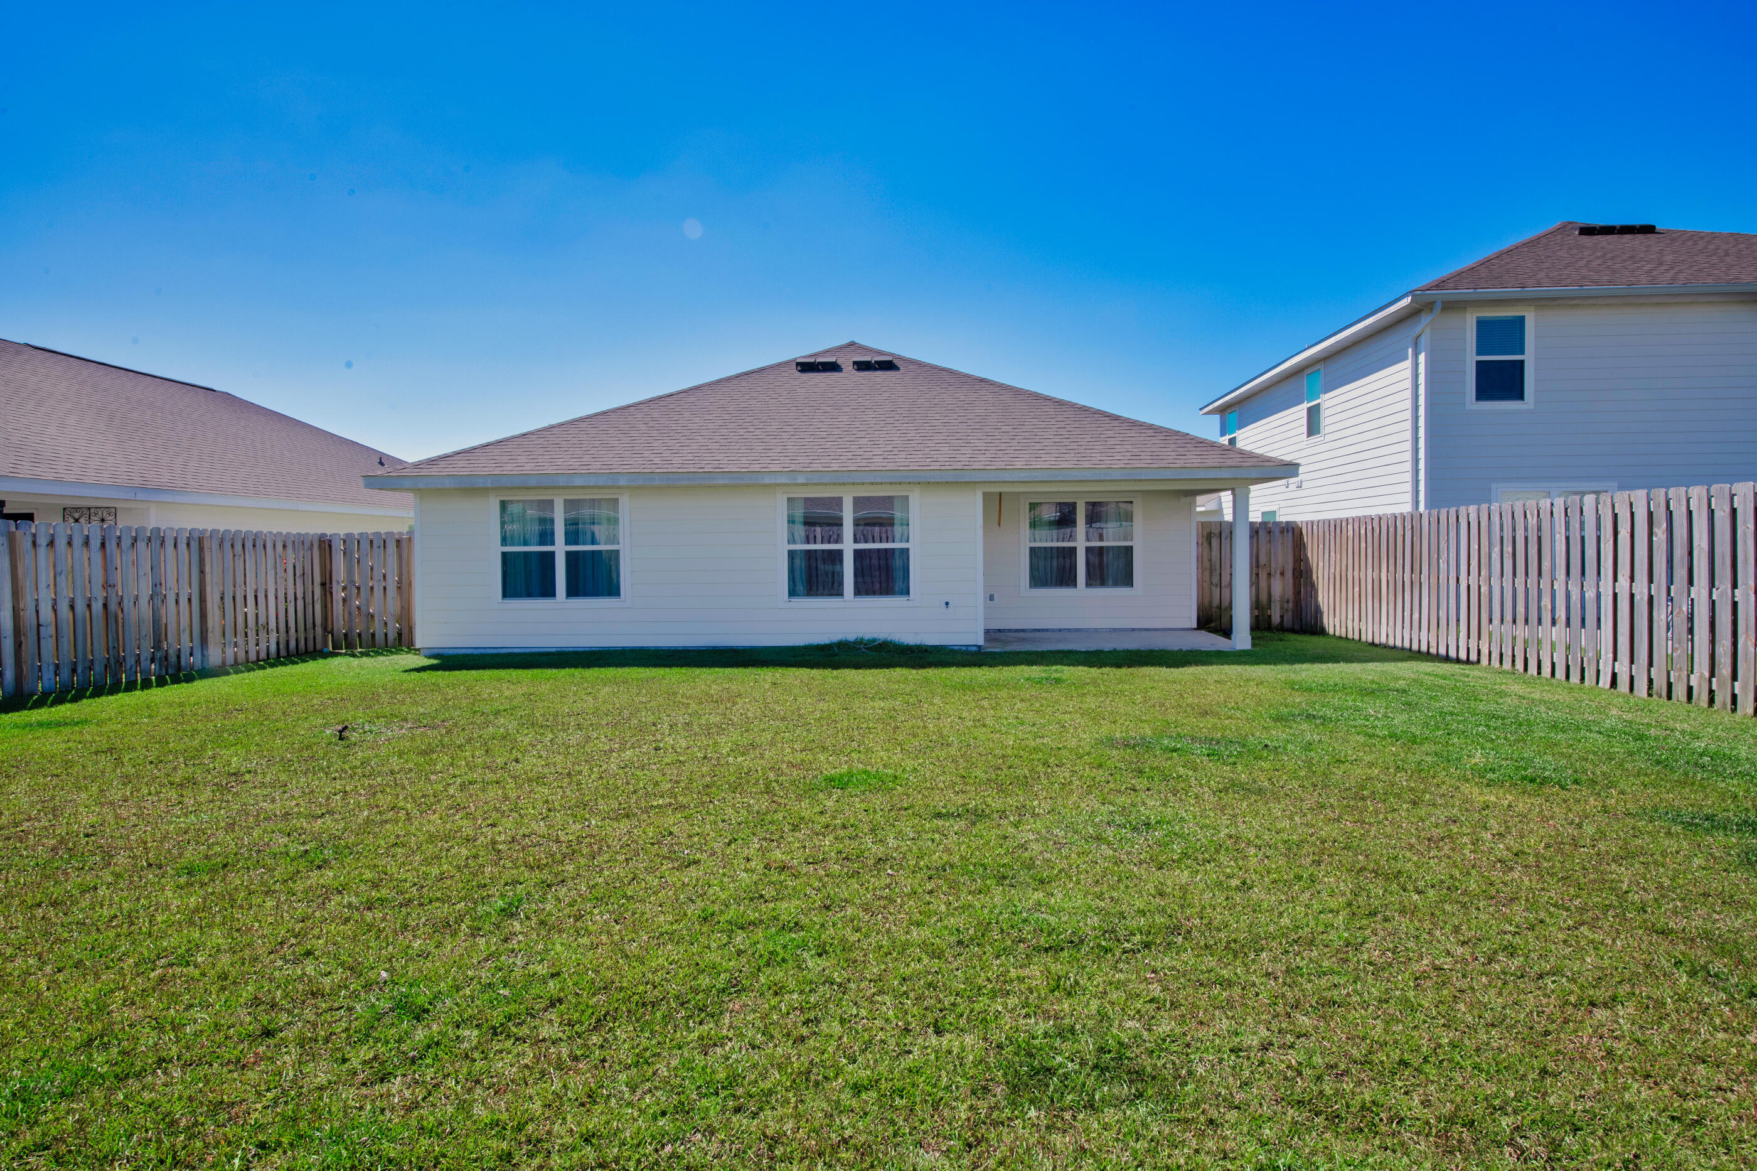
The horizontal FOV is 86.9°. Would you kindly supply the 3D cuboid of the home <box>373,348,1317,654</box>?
[{"bbox_3d":[-0.495,-2.220,21.150,13.000,5.800,16.600,0,2,2],"label":"home"}]

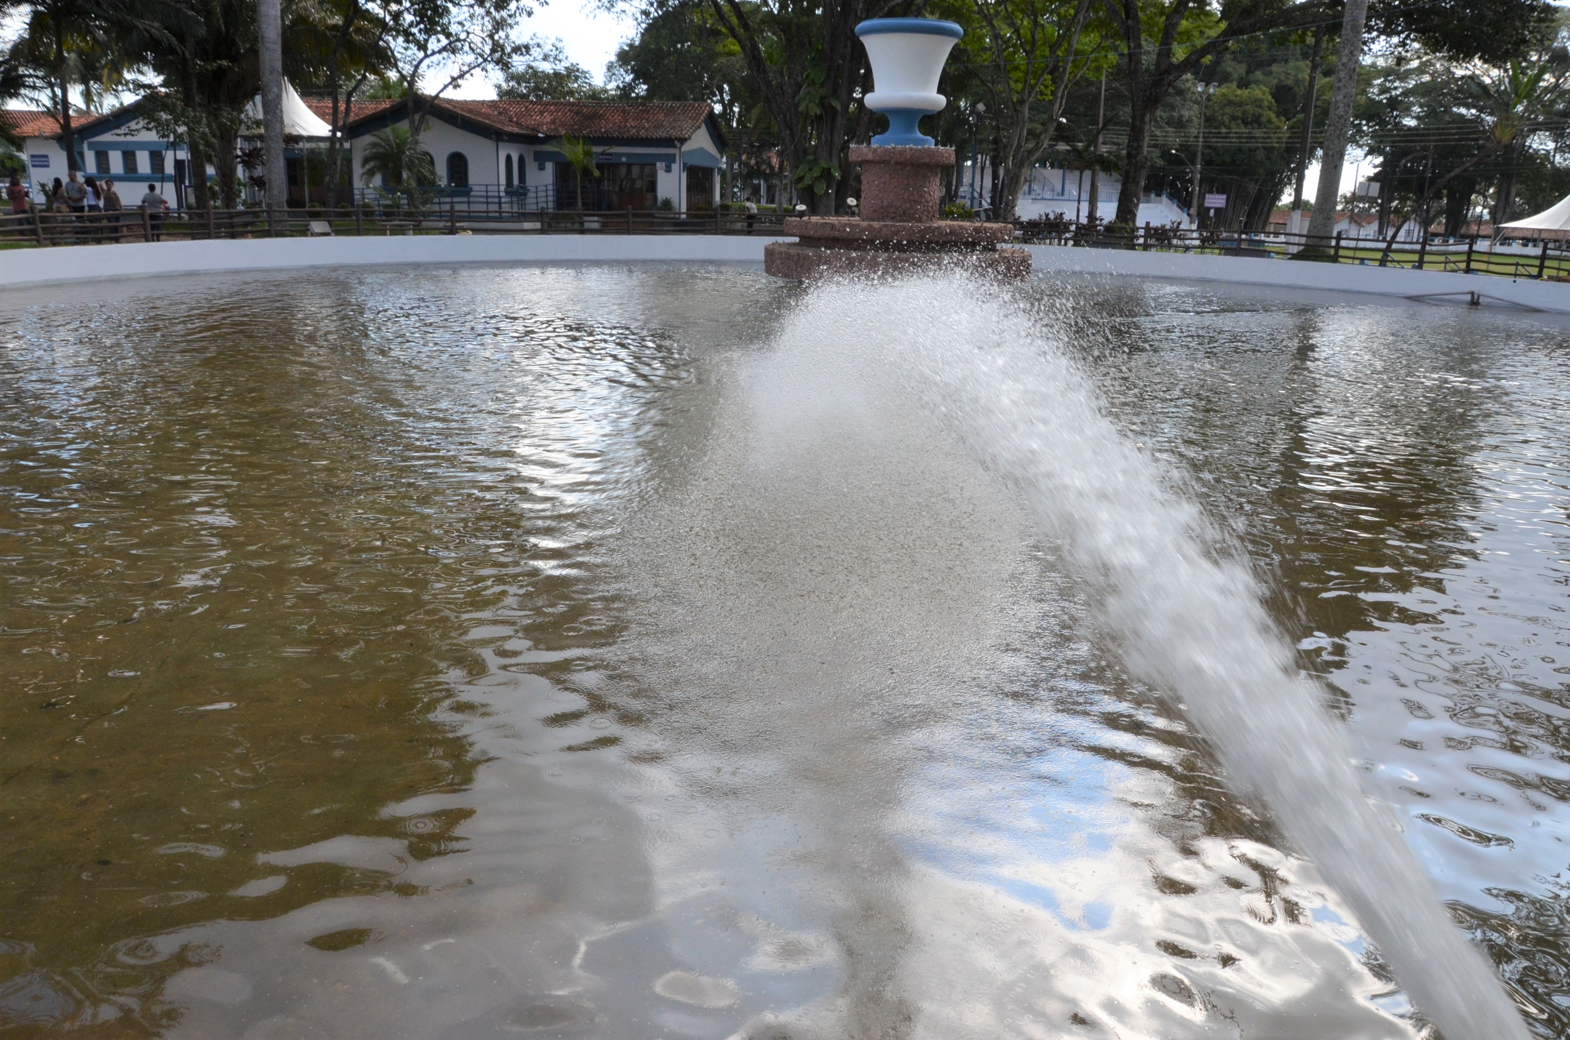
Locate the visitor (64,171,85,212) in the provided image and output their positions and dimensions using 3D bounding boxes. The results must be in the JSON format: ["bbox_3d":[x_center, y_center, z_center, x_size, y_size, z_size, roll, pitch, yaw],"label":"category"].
[{"bbox_3d":[-17.997,-7.944,29.800,0.540,1.740,0.400,-2,16,-12],"label":"visitor"}]

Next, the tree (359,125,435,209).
[{"bbox_3d":[-14.538,-12.968,44.000,2.800,3.400,2.800,-4,16,-17],"label":"tree"}]

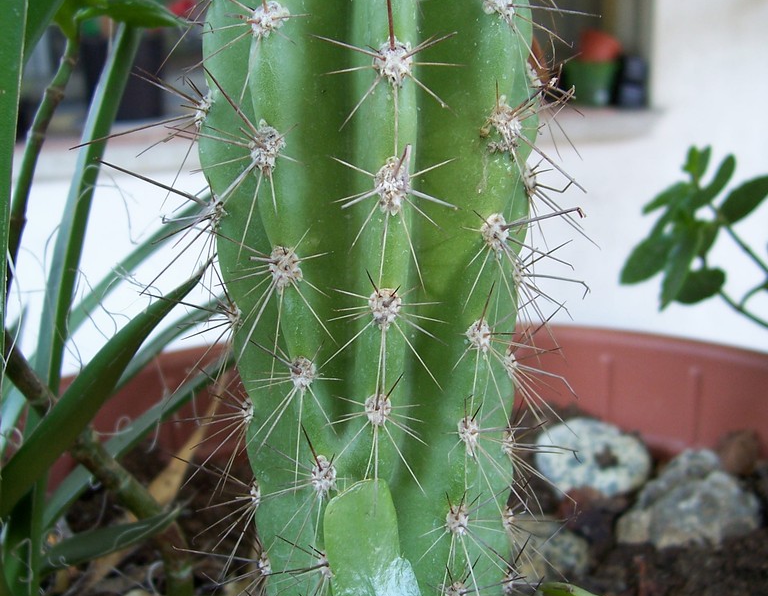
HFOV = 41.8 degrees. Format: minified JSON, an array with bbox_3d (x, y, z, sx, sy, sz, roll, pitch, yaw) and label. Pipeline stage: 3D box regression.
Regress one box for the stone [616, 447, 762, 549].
[{"bbox_3d":[0.170,0.111,0.560,0.074,0.043,0.055,-2,14,1],"label":"stone"}]

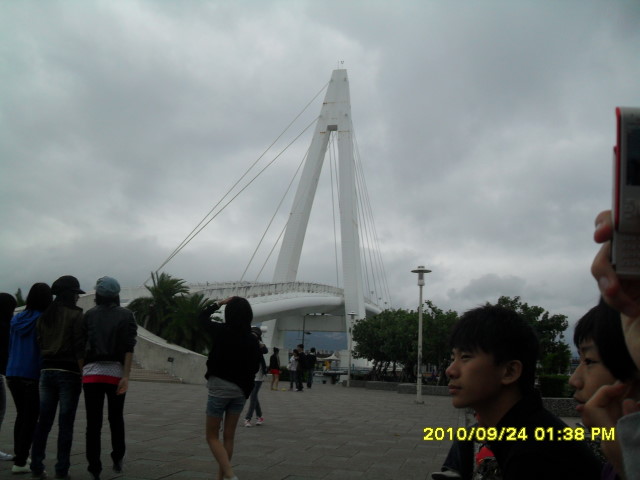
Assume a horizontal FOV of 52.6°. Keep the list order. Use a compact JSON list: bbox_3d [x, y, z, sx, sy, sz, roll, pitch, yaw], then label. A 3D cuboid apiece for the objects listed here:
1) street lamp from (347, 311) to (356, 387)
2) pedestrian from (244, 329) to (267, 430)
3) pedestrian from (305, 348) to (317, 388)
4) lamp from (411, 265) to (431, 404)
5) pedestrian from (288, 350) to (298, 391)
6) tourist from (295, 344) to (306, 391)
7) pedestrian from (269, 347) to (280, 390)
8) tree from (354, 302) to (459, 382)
[{"bbox_3d":[1.606,5.803,34.579,0.560,3.957,0.560,2,-11,0],"label":"street lamp"},{"bbox_3d":[-1.041,2.193,10.450,0.520,1.566,0.420,-2,-12,21],"label":"pedestrian"},{"bbox_3d":[-0.361,5.372,27.161,0.500,1.681,0.380,1,-11,6],"label":"pedestrian"},{"bbox_3d":[3.150,2.888,20.106,0.620,4.243,0.620,2,-11,0],"label":"lamp"},{"bbox_3d":[-1.014,5.068,25.249,0.450,1.555,0.330,-6,-14,37],"label":"pedestrian"},{"bbox_3d":[-0.704,4.890,24.770,0.360,1.774,0.480,9,-13,-29],"label":"tourist"},{"bbox_3d":[-1.696,4.926,24.754,0.330,1.607,0.470,13,-15,-43],"label":"pedestrian"},{"bbox_3d":[3.931,4.730,29.854,4.900,3.696,4.200,2,-11,0],"label":"tree"}]

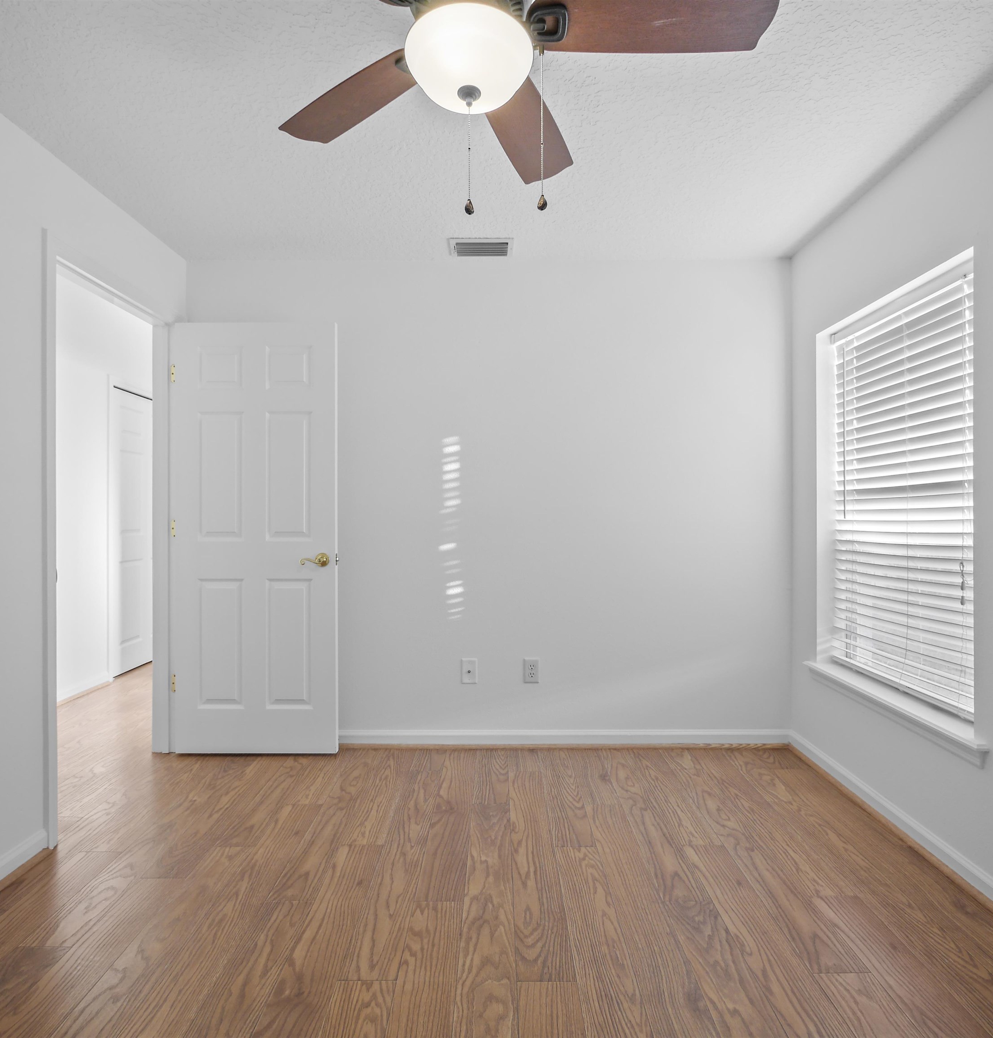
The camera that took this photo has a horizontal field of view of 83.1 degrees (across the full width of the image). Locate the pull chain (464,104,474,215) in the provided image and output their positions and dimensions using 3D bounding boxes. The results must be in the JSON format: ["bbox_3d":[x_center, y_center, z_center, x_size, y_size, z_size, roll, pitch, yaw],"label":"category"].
[{"bbox_3d":[-0.056,-0.738,1.150,0.019,0.229,0.019,0,0,0],"label":"pull chain"}]

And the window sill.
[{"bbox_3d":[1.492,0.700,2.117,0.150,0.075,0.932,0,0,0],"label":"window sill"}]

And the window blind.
[{"bbox_3d":[1.553,-0.090,2.123,0.060,1.470,0.825,0,0,0],"label":"window blind"}]

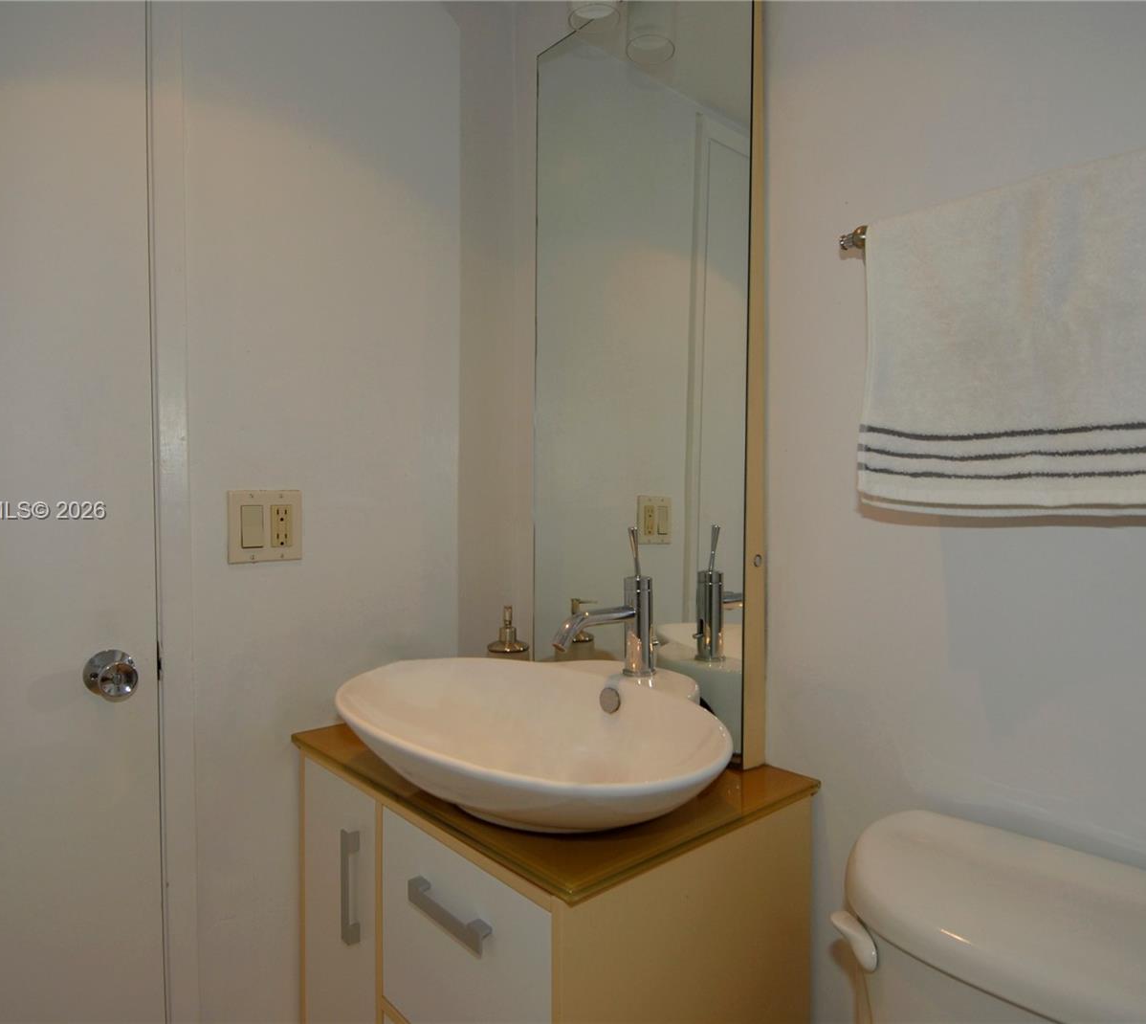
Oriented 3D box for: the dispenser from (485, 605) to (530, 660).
[{"bbox_3d":[-0.118,0.268,1.391,0.076,0.192,0.084,0,2,-7],"label":"dispenser"}]

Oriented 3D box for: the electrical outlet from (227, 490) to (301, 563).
[{"bbox_3d":[-0.492,0.023,1.230,0.117,0.114,0.010,-2,2,-43],"label":"electrical outlet"}]

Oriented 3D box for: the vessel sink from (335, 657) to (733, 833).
[{"bbox_3d":[-0.039,0.308,1.027,0.458,0.134,0.632,-2,2,-43],"label":"vessel sink"}]

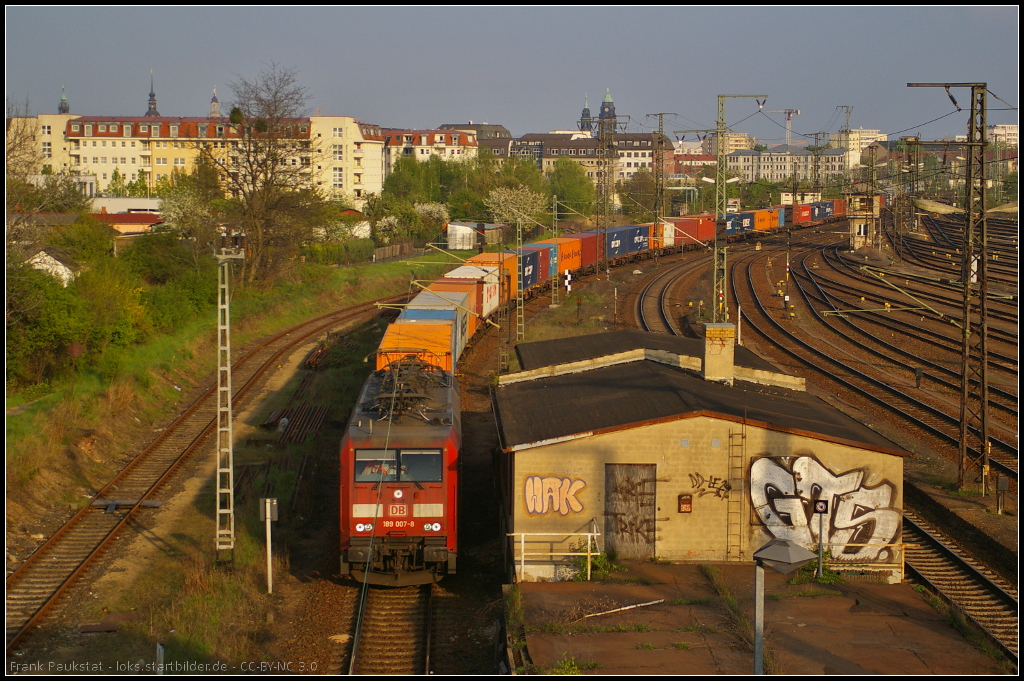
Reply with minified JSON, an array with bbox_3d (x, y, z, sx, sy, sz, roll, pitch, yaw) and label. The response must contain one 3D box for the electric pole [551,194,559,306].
[{"bbox_3d":[3.180,-6.720,158.840,0.450,8.200,0.400,0,5,1],"label":"electric pole"}]

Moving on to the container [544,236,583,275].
[{"bbox_3d":[4.073,-7.551,189.566,2.440,2.600,12.500,1,5,9],"label":"container"}]

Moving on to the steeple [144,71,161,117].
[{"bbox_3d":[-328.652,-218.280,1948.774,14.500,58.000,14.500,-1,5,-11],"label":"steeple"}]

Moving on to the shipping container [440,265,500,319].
[{"bbox_3d":[-2.450,-3.060,132.940,2.440,2.590,12.190,1,5,4],"label":"shipping container"}]

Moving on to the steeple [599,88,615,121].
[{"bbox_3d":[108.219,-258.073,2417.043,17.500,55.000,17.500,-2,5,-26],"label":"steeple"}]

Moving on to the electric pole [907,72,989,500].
[{"bbox_3d":[13.744,-1.643,67.085,2.650,12.840,0.850,0,5,0],"label":"electric pole"}]

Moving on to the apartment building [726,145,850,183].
[{"bbox_3d":[123.650,-78.530,957.780,56.000,19.000,16.000,1,5,15],"label":"apartment building"}]

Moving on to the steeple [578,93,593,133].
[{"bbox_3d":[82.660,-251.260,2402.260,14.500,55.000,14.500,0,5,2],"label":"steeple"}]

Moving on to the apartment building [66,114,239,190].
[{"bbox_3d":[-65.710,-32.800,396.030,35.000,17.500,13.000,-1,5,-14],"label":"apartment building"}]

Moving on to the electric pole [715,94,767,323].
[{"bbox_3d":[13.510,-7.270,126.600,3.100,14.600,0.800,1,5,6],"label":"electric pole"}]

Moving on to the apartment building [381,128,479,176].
[{"bbox_3d":[-20.163,-37.245,465.115,22.600,17.100,12.500,-3,6,-35],"label":"apartment building"}]

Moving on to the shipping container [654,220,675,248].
[{"bbox_3d":[16.720,-12.000,242.000,2.440,2.590,6.060,1,5,15],"label":"shipping container"}]

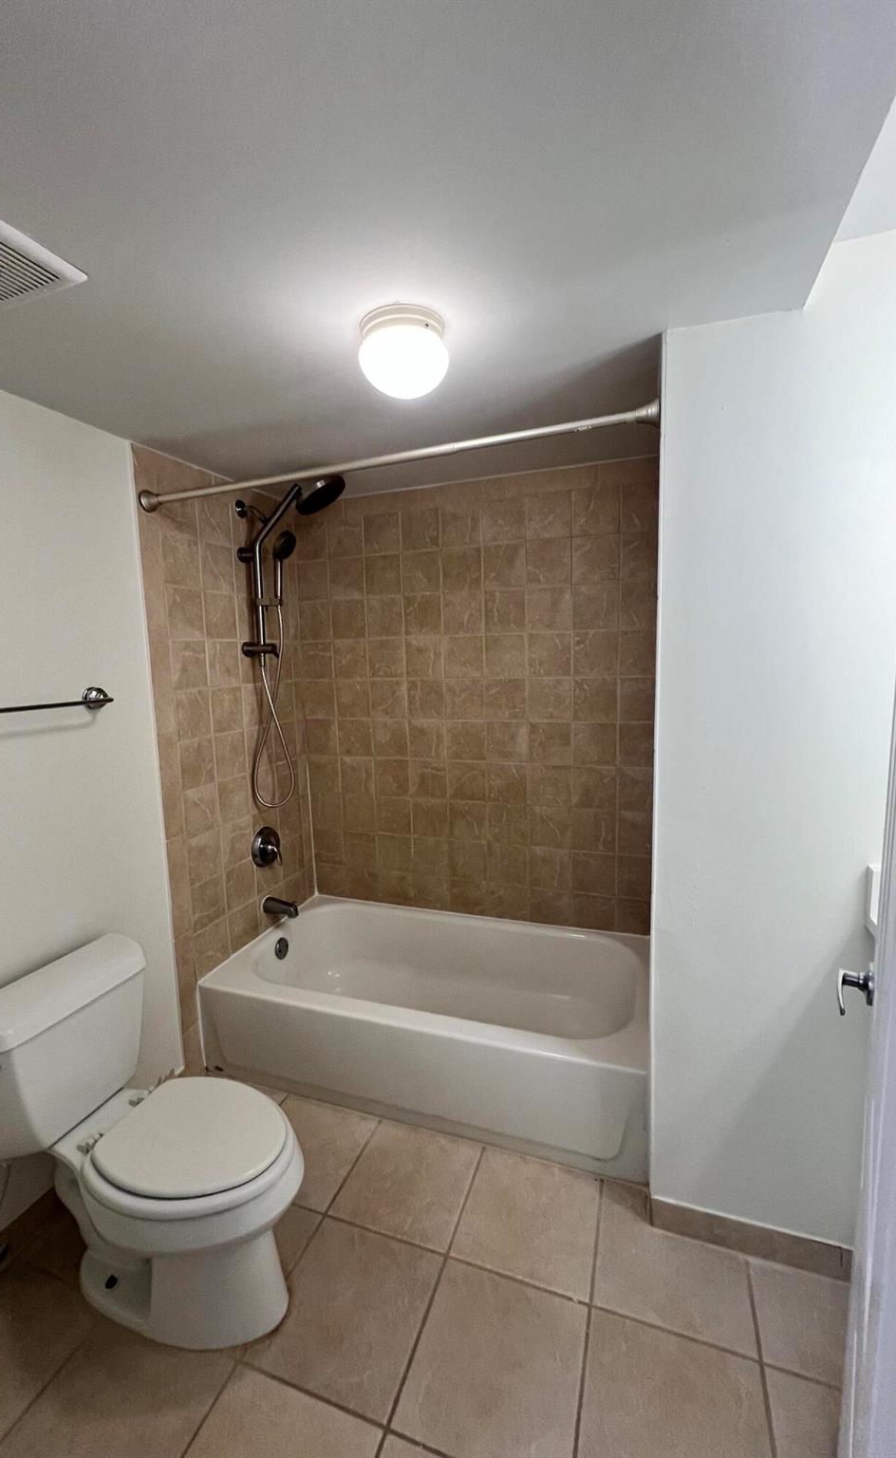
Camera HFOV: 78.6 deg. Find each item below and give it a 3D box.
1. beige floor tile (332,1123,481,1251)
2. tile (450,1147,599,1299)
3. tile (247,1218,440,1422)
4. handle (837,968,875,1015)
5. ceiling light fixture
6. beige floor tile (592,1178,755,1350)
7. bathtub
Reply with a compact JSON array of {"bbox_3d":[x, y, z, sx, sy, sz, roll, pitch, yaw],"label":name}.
[{"bbox_3d":[-0.107,1.268,1.544,0.333,0.010,0.328,1,7,19],"label":"beige floor tile"},{"bbox_3d":[0.212,1.272,1.433,0.333,0.010,0.328,1,7,19],"label":"tile"},{"bbox_3d":[-0.215,1.305,1.234,0.333,0.010,0.325,1,7,19],"label":"tile"},{"bbox_3d":[0.611,0.399,0.819,0.050,0.060,0.129,3,8,35],"label":"handle"},{"bbox_3d":[-0.090,-0.758,1.128,0.180,0.130,0.180,-2,6,0],"label":"ceiling light fixture"},{"bbox_3d":[0.532,1.275,1.322,0.333,0.010,0.328,1,7,19],"label":"beige floor tile"},{"bbox_3d":[-0.045,1.030,2.063,1.508,0.347,0.755,1,7,19],"label":"bathtub"}]

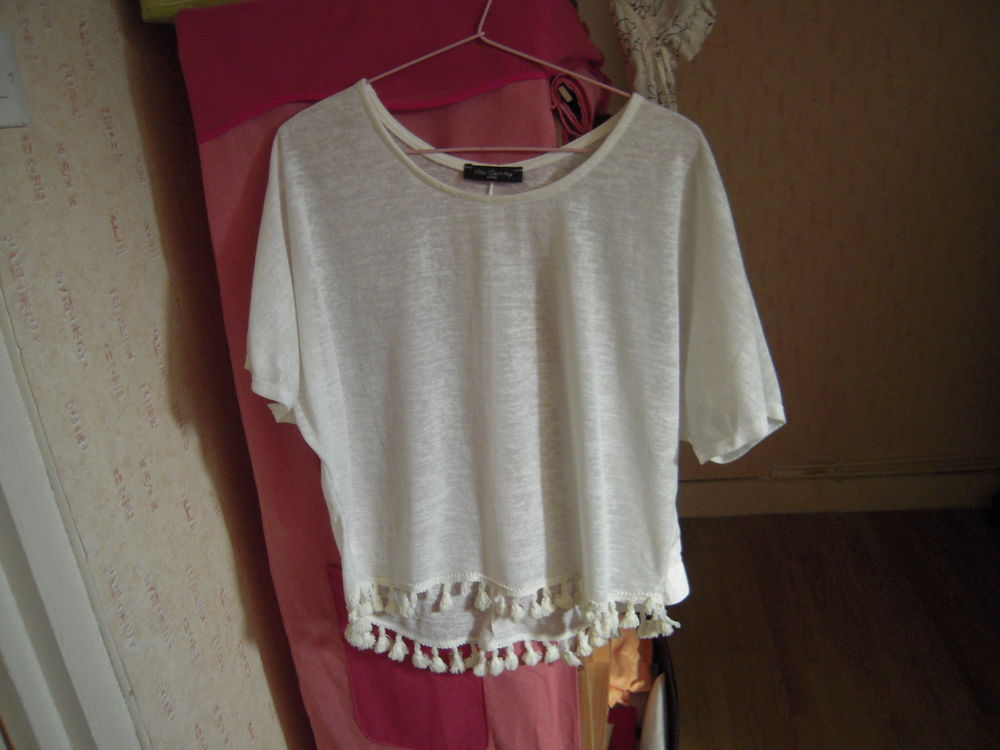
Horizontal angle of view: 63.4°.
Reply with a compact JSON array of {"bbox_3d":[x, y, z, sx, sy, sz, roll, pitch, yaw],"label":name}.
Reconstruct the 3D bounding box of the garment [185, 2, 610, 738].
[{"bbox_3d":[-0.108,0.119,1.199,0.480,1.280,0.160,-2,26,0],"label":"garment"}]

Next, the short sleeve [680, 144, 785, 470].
[{"bbox_3d":[0.262,-0.070,0.903,0.140,0.385,0.100,-2,26,0],"label":"short sleeve"}]

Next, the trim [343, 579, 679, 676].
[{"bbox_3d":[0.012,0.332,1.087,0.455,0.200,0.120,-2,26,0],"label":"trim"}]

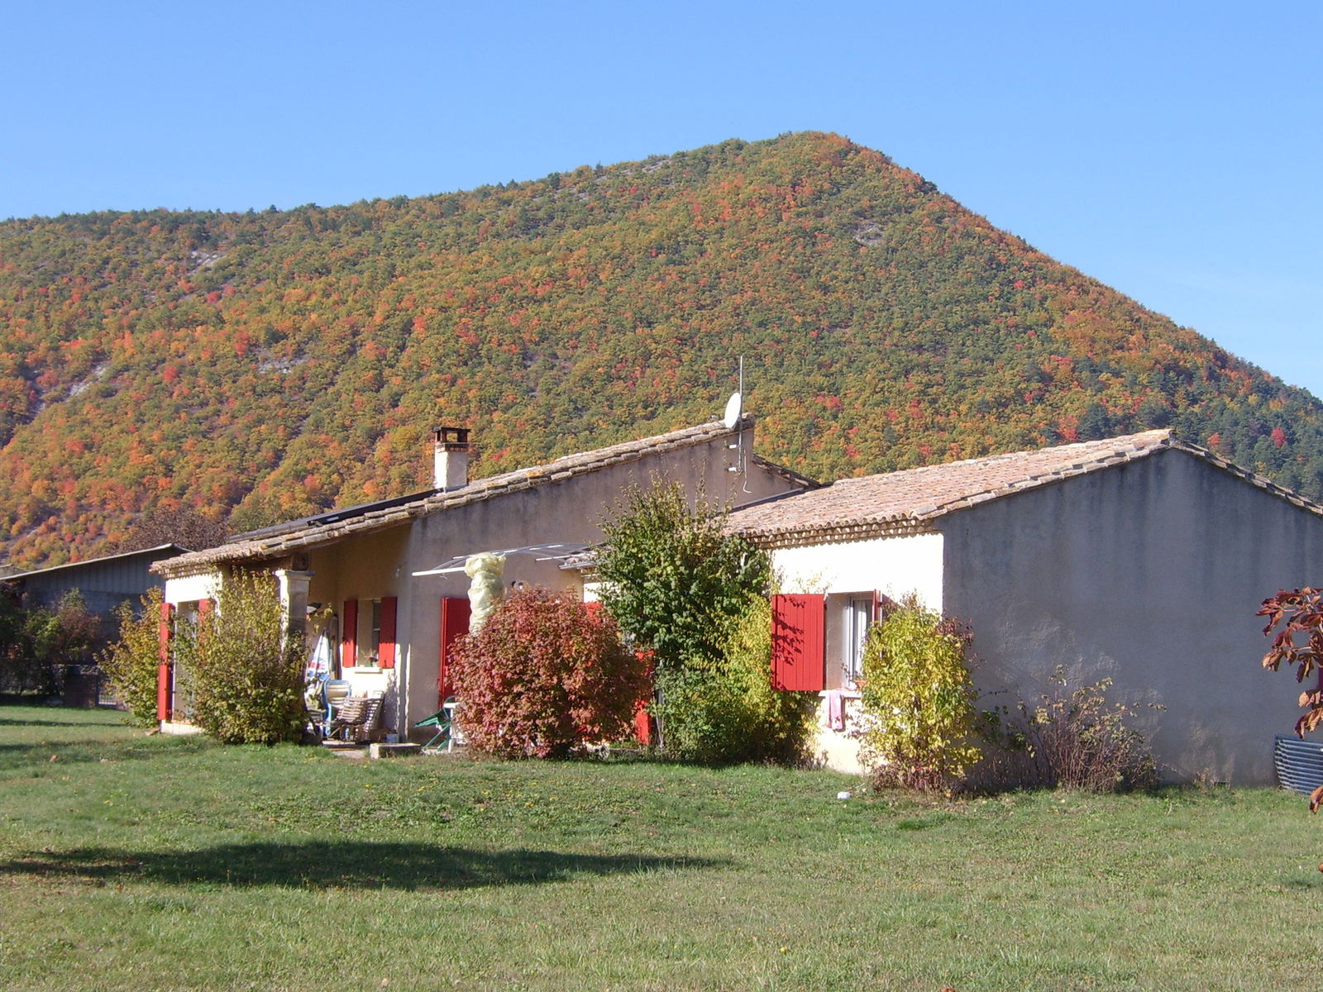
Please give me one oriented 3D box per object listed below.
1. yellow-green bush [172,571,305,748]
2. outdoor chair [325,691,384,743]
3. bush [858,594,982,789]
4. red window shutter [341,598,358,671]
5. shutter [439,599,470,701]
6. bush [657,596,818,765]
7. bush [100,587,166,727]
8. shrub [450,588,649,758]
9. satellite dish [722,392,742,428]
[{"bbox_3d":[-6.301,2.412,26.300,1.750,2.613,1.850,4,-6,-30],"label":"yellow-green bush"},{"bbox_3d":[-4.741,3.406,27.200,0.750,0.800,0.620,4,-6,-30],"label":"outdoor chair"},{"bbox_3d":[2.925,2.223,19.900,1.200,2.211,1.300,1,-6,0],"label":"bush"},{"bbox_3d":[-5.177,2.299,29.195,0.045,1.113,0.540,4,-6,-30],"label":"red window shutter"},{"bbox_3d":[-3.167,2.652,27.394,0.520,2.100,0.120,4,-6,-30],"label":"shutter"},{"bbox_3d":[0.998,2.424,23.100,1.650,2.227,2.100,4,-6,-30],"label":"bush"},{"bbox_3d":[-9.885,3.027,33.000,1.250,2.619,1.350,4,-6,-30],"label":"bush"},{"bbox_3d":[-1.556,2.463,24.500,2.450,2.377,2.650,1,-6,0],"label":"shrub"},{"bbox_3d":[1.217,-1.455,30.000,0.200,0.630,0.580,15,-10,-19],"label":"satellite dish"}]

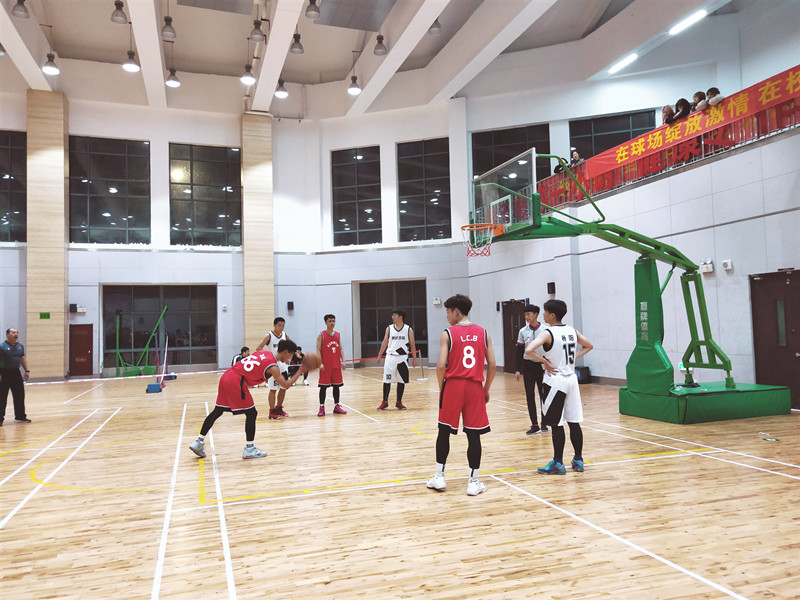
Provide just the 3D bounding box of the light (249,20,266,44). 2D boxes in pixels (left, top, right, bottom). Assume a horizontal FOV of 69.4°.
[{"bbox_3d":[-4.728,-8.935,19.160,0.460,0.570,0.460,0,-4,-19],"label":"light"}]

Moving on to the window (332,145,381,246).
[{"bbox_3d":[-1.828,-4.365,24.337,2.170,4.120,0.150,-2,-3,17],"label":"window"}]

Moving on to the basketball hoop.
[{"bbox_3d":[1.218,-0.911,8.850,0.540,0.480,0.460,0,-3,-19],"label":"basketball hoop"}]

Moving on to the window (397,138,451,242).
[{"bbox_3d":[1.028,-4.607,24.268,2.220,4.220,0.150,-2,-4,16],"label":"window"}]

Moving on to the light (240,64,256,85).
[{"bbox_3d":[-5.851,-8.728,22.235,0.460,0.570,0.460,0,-4,-19],"label":"light"}]

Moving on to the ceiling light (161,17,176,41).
[{"bbox_3d":[-7.547,-8.890,18.879,0.460,0.570,0.460,0,-4,-19],"label":"ceiling light"}]

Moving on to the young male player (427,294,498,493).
[{"bbox_3d":[0.565,0.883,5.400,0.590,1.790,0.420,-1,-3,-12],"label":"young male player"}]

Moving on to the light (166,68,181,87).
[{"bbox_3d":[-8.789,-8.652,22.422,0.460,0.570,0.460,0,-4,-19],"label":"light"}]

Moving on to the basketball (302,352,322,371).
[{"bbox_3d":[-1.144,0.803,7.510,0.243,0.243,0.243,-1,-3,0],"label":"basketball"}]

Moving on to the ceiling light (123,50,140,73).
[{"bbox_3d":[-8.922,-7.925,19.200,0.470,0.600,0.470,0,-3,-19],"label":"ceiling light"}]

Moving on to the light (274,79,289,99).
[{"bbox_3d":[-4.368,-7.797,21.300,0.470,0.600,0.470,0,-3,-19],"label":"light"}]

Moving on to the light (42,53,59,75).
[{"bbox_3d":[-12.723,-8.644,21.100,0.460,0.570,0.460,0,-4,-19],"label":"light"}]

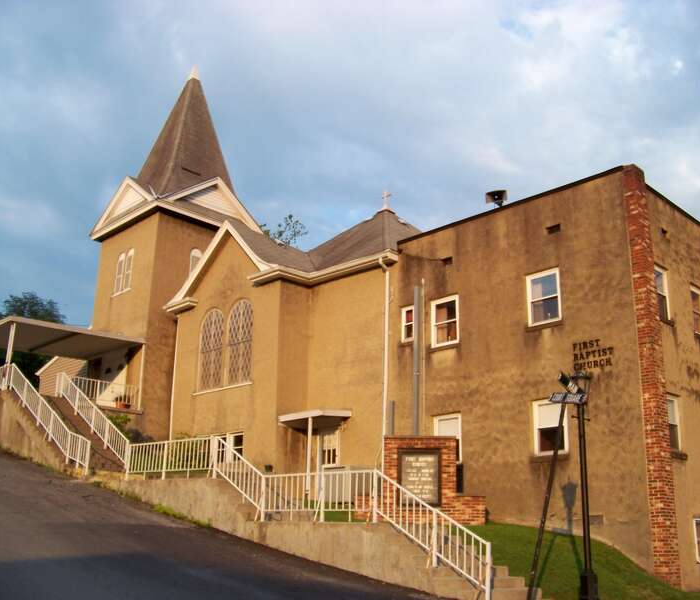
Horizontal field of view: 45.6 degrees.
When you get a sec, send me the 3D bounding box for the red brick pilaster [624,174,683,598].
[{"bbox_3d":[6.590,1.353,18.297,0.437,9.350,0.343,17,-23,-42],"label":"red brick pilaster"}]

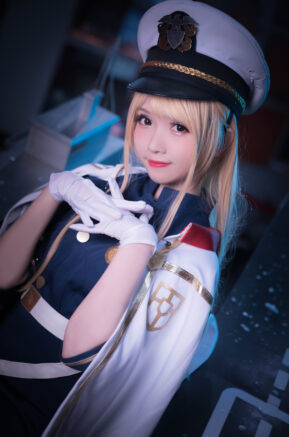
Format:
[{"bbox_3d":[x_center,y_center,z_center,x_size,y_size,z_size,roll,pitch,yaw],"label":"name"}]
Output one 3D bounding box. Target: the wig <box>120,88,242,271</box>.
[{"bbox_3d":[0.073,-0.099,1.500,0.200,0.360,0.210,14,4,25],"label":"wig"}]

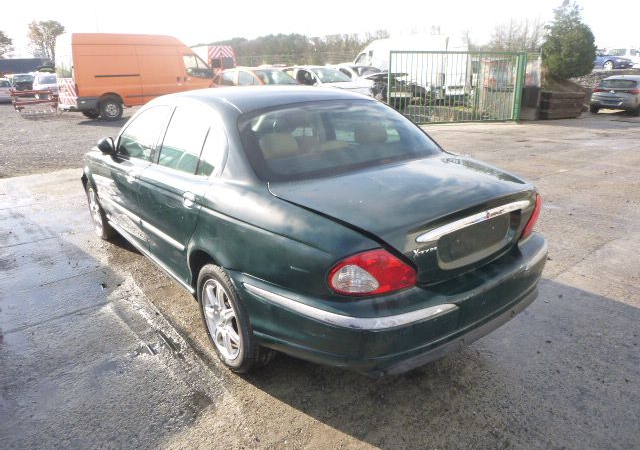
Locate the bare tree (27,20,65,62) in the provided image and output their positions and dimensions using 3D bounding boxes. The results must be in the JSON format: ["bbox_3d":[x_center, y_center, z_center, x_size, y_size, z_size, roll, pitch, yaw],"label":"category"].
[{"bbox_3d":[-32.605,-21.062,55.000,3.808,6.340,3.808,-10,21,-27],"label":"bare tree"}]

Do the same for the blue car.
[{"bbox_3d":[19.305,-11.543,32.319,1.760,1.430,4.300,-12,22,-31],"label":"blue car"}]

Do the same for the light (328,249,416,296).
[{"bbox_3d":[0.215,0.187,1.848,0.400,0.220,0.200,-9,21,-25],"label":"light"}]

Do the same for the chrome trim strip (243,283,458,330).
[{"bbox_3d":[0.110,0.316,2.084,0.640,0.080,0.760,-15,23,-36],"label":"chrome trim strip"}]

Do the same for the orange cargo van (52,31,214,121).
[{"bbox_3d":[-5.815,-5.064,15.905,5.380,2.580,2.000,-16,24,-39],"label":"orange cargo van"}]

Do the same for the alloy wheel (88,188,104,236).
[{"bbox_3d":[-2.166,-0.157,4.645,0.180,0.460,0.460,-15,23,-36],"label":"alloy wheel"}]

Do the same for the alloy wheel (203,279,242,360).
[{"bbox_3d":[-0.491,0.509,2.621,0.180,0.460,0.460,-15,23,-36],"label":"alloy wheel"}]

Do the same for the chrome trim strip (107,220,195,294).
[{"bbox_3d":[-1.365,0.198,3.562,0.040,0.055,1.920,-15,23,-36],"label":"chrome trim strip"}]

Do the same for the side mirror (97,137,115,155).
[{"bbox_3d":[-1.672,-0.625,3.600,0.200,0.150,0.130,-15,23,-36],"label":"side mirror"}]

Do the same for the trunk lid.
[{"bbox_3d":[0.497,-0.091,2.415,1.240,0.380,0.860,-15,23,-36],"label":"trunk lid"}]

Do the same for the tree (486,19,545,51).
[{"bbox_3d":[23.264,-21.479,55.000,5.950,5.993,5.950,7,20,21],"label":"tree"}]

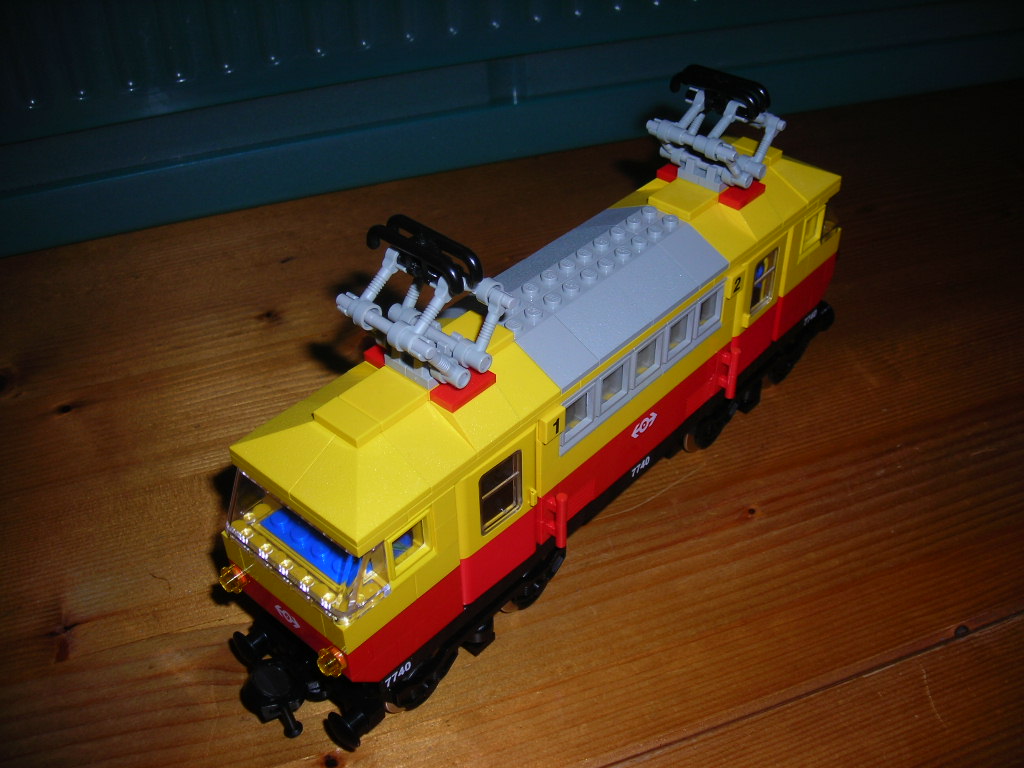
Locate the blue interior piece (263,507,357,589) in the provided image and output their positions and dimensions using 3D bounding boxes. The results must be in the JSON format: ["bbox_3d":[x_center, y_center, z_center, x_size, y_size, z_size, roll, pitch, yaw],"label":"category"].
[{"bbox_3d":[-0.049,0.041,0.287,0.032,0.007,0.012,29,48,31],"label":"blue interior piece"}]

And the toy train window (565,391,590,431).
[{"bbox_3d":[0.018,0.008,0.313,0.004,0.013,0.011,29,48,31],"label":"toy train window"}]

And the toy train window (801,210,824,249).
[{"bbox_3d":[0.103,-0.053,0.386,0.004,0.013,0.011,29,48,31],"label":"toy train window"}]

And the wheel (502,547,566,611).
[{"bbox_3d":[0.007,0.061,0.342,0.008,0.018,0.019,29,48,31],"label":"wheel"}]

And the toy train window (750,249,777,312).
[{"bbox_3d":[0.082,-0.034,0.368,0.003,0.021,0.015,29,48,31],"label":"toy train window"}]

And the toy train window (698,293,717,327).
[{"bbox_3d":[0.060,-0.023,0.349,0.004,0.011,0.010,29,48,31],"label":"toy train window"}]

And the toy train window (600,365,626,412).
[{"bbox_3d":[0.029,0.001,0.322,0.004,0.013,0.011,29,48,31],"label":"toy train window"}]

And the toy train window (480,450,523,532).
[{"bbox_3d":[-0.003,0.028,0.294,0.003,0.020,0.016,29,48,31],"label":"toy train window"}]

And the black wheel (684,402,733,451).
[{"bbox_3d":[0.070,0.015,0.396,0.008,0.018,0.019,29,48,31],"label":"black wheel"}]

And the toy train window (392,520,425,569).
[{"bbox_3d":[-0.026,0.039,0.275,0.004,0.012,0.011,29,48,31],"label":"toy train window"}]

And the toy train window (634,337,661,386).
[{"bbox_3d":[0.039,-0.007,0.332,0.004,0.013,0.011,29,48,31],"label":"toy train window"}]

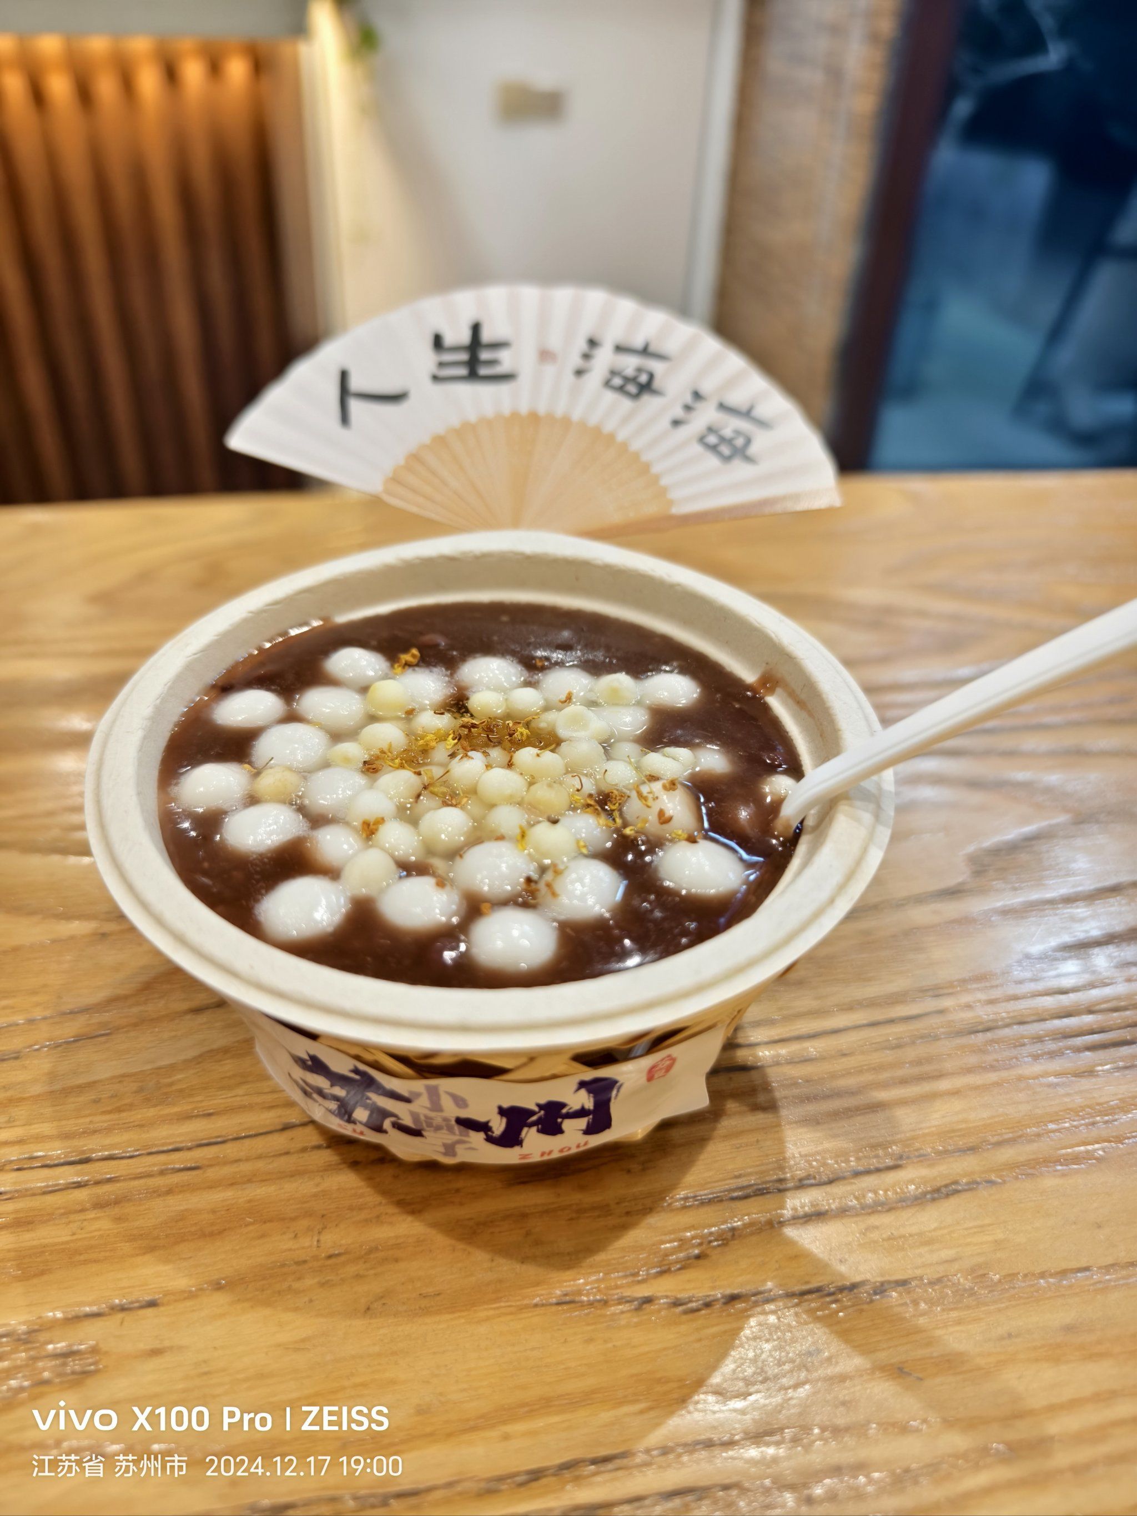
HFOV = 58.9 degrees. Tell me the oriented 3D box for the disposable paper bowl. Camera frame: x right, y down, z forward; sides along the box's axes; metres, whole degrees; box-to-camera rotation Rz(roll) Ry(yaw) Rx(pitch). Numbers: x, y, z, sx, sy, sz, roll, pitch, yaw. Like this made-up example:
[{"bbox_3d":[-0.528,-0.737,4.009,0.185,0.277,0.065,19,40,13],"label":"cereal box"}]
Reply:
[{"bbox_3d":[-0.016,0.020,0.237,0.166,0.077,0.166,1,38,-1],"label":"disposable paper bowl"}]

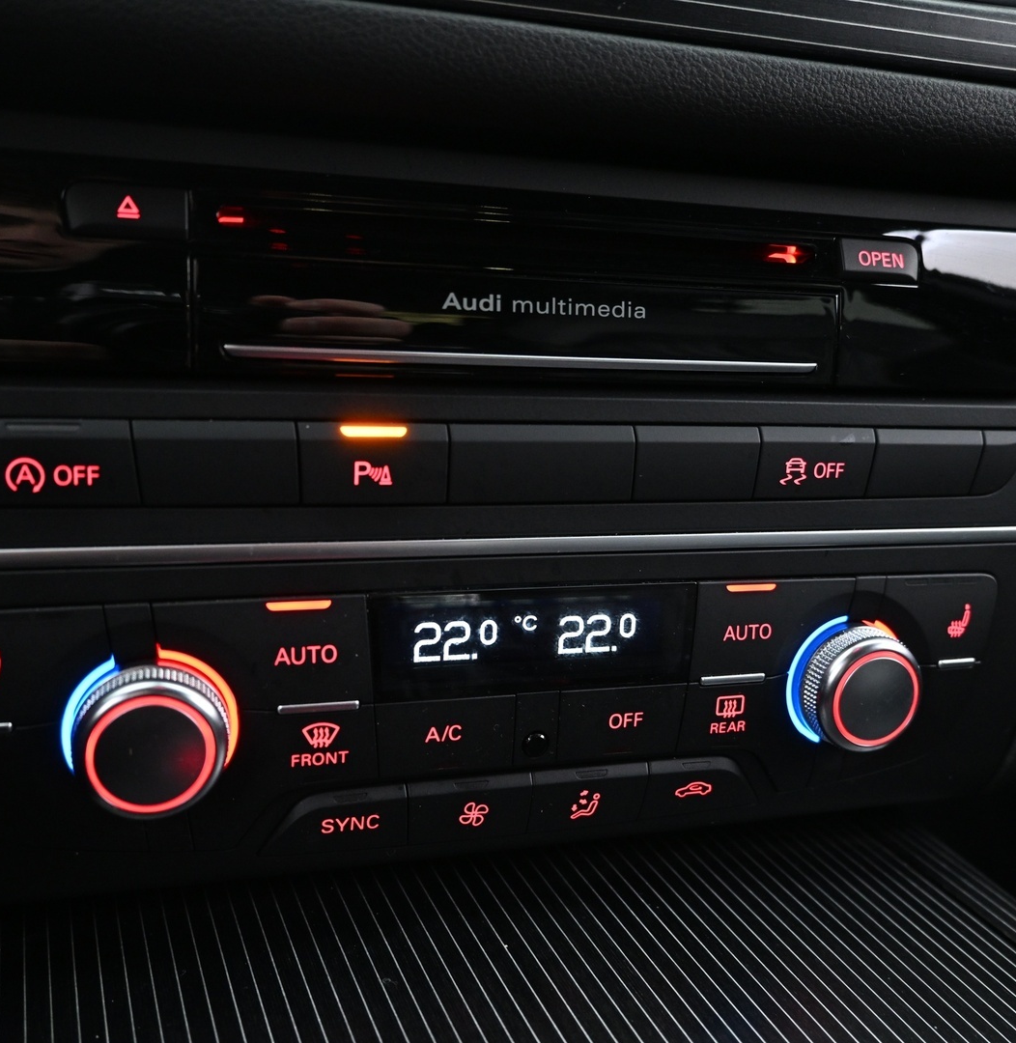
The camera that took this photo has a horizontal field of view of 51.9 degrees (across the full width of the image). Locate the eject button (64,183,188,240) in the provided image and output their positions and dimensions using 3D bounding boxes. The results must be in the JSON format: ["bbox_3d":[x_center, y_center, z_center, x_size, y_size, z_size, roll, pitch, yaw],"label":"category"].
[{"bbox_3d":[-0.068,-0.055,0.189,0.020,0.009,0.008,-1,5,-17],"label":"eject button"}]

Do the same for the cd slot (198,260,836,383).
[{"bbox_3d":[0.007,-0.039,0.214,0.135,0.020,0.010,-1,5,-17],"label":"cd slot"}]

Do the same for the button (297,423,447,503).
[{"bbox_3d":[-0.027,-0.012,0.206,0.029,0.015,0.008,-1,6,-17],"label":"button"}]

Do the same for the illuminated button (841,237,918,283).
[{"bbox_3d":[0.082,-0.058,0.235,0.020,0.009,0.008,-1,5,-17],"label":"illuminated button"}]

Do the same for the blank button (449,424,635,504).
[{"bbox_3d":[0.006,-0.012,0.217,0.040,0.015,0.008,-1,6,-17],"label":"blank button"}]

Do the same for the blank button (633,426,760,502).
[{"bbox_3d":[0.039,-0.013,0.227,0.029,0.015,0.008,-1,6,-17],"label":"blank button"}]

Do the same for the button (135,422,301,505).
[{"bbox_3d":[-0.055,-0.011,0.198,0.029,0.015,0.008,-1,6,-17],"label":"button"}]

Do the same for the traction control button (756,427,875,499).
[{"bbox_3d":[0.067,-0.013,0.235,0.029,0.015,0.008,-1,6,-17],"label":"traction control button"}]

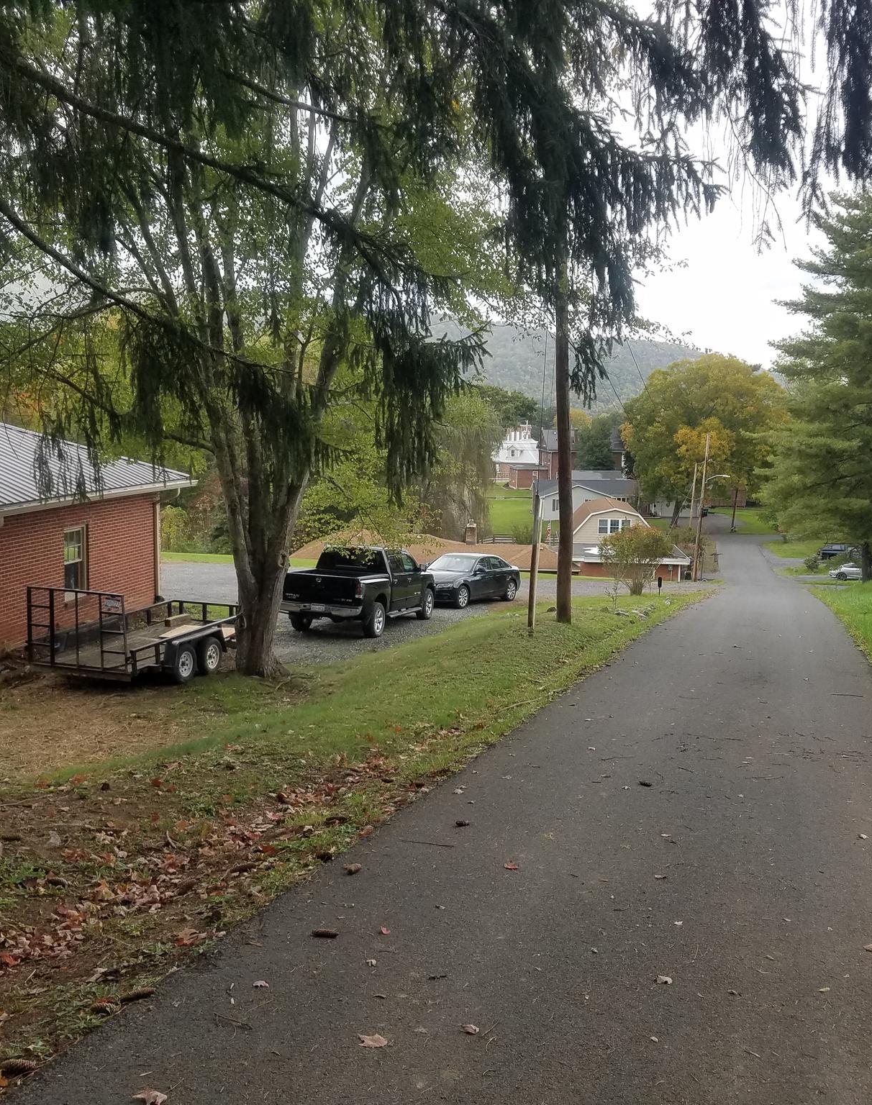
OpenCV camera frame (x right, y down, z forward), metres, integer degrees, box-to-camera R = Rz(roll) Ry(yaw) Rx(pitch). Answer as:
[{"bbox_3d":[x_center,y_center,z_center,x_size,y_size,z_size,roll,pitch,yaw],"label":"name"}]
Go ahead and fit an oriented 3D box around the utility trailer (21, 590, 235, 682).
[{"bbox_3d":[-4.764,1.160,19.822,2.350,1.570,5.400,4,6,17],"label":"utility trailer"}]

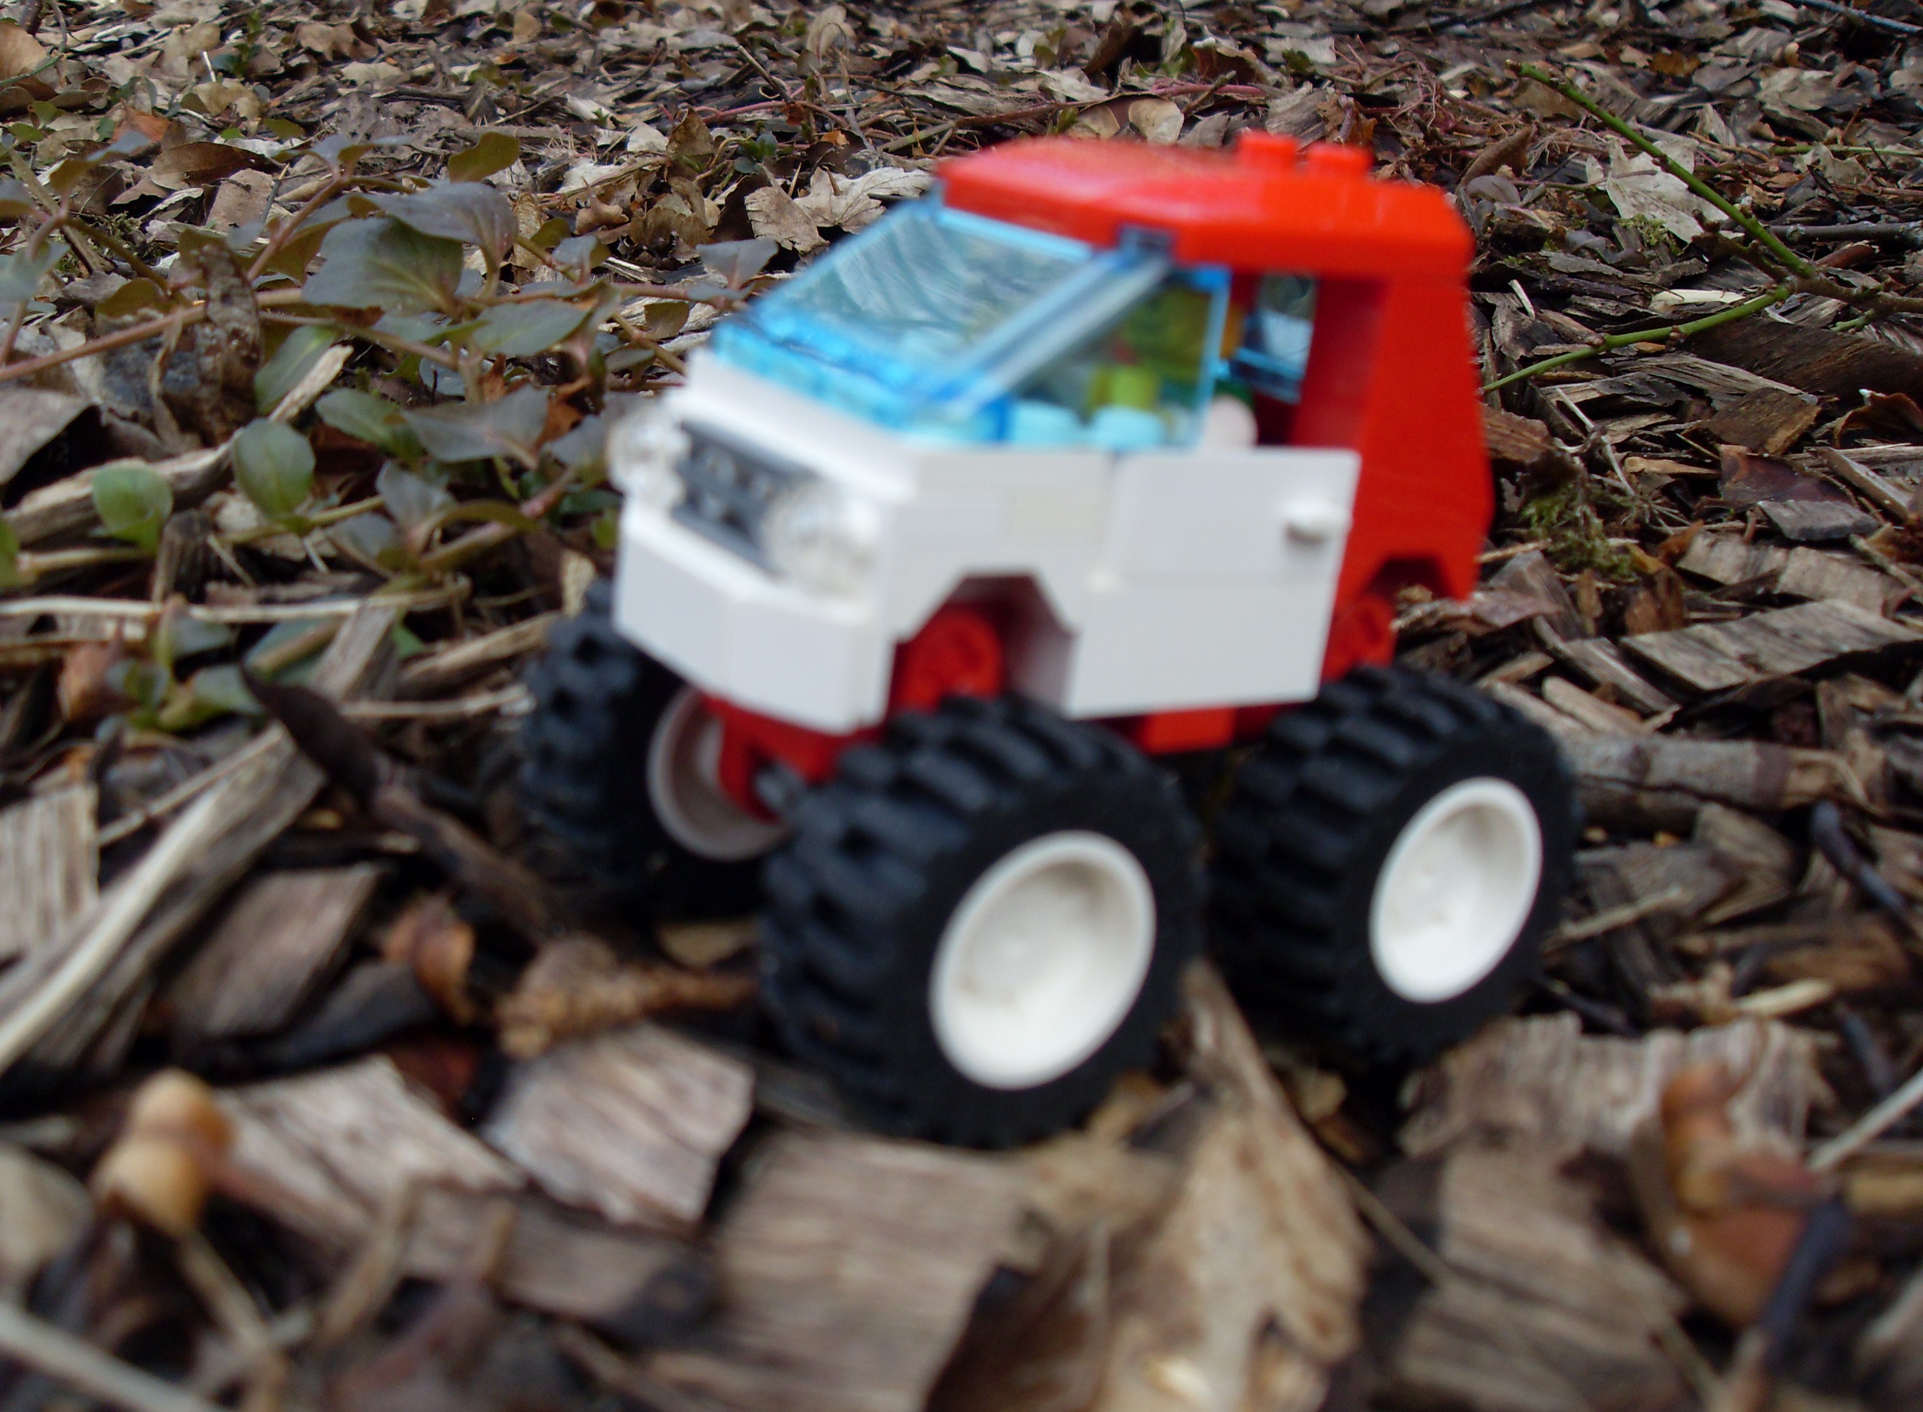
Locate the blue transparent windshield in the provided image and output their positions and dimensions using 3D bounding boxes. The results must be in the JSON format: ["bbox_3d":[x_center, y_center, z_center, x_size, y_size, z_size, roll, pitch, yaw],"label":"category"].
[{"bbox_3d":[-0.001,-0.028,0.149,0.024,0.013,0.032,-5,21,-34],"label":"blue transparent windshield"}]

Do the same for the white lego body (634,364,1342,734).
[{"bbox_3d":[0.001,-0.013,0.156,0.046,0.020,0.033,-5,21,-34],"label":"white lego body"}]

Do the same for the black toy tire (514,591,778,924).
[{"bbox_3d":[-0.021,0.002,0.174,0.030,0.030,0.014,-5,21,-34],"label":"black toy tire"}]

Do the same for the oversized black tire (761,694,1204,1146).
[{"bbox_3d":[0.002,0.015,0.141,0.030,0.030,0.014,-5,21,-34],"label":"oversized black tire"}]

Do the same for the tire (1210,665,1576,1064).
[{"bbox_3d":[0.035,0.012,0.164,0.030,0.030,0.014,-5,21,-34],"label":"tire"}]

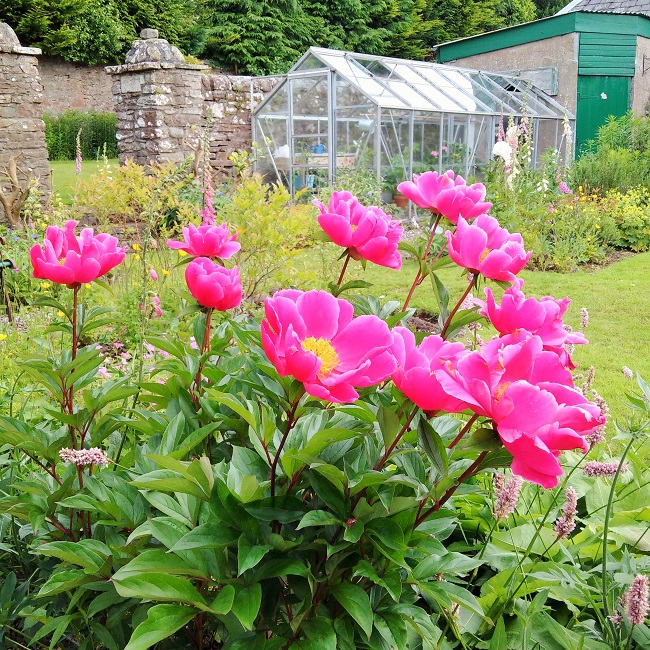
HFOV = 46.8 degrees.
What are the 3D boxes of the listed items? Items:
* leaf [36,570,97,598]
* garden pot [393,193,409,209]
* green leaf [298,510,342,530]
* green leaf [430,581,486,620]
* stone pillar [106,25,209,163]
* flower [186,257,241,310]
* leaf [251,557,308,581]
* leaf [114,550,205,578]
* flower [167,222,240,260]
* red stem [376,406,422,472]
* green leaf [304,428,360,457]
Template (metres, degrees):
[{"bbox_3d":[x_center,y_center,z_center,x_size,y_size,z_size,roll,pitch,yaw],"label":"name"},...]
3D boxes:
[{"bbox_3d":[-0.327,0.327,0.950,0.082,0.030,0.045,-19,18,-18],"label":"leaf"},{"bbox_3d":[0.933,-1.490,9.100,0.205,0.190,0.205,-1,13,0],"label":"garden pot"},{"bbox_3d":[-0.007,0.239,0.920,0.058,0.022,0.030,-9,14,-15],"label":"green leaf"},{"bbox_3d":[0.164,0.339,0.920,0.085,0.030,0.040,29,24,21],"label":"green leaf"},{"bbox_3d":[-2.190,-2.741,9.835,0.920,2.150,0.920,10,17,40],"label":"stone pillar"},{"bbox_3d":[-0.175,-0.065,1.180,0.091,0.082,0.090,-1,13,0],"label":"flower"},{"bbox_3d":[-0.053,0.293,0.900,0.068,0.024,0.045,-1,13,0],"label":"leaf"},{"bbox_3d":[-0.203,0.293,0.920,0.115,0.030,0.050,-3,13,-12],"label":"leaf"},{"bbox_3d":[-0.199,-0.138,1.230,0.118,0.058,0.115,-1,13,0],"label":"flower"},{"bbox_3d":[0.093,0.145,0.960,0.009,0.108,0.009,36,-11,0],"label":"red stem"},{"bbox_3d":[0.009,0.143,0.920,0.072,0.030,0.045,-1,13,0],"label":"green leaf"}]

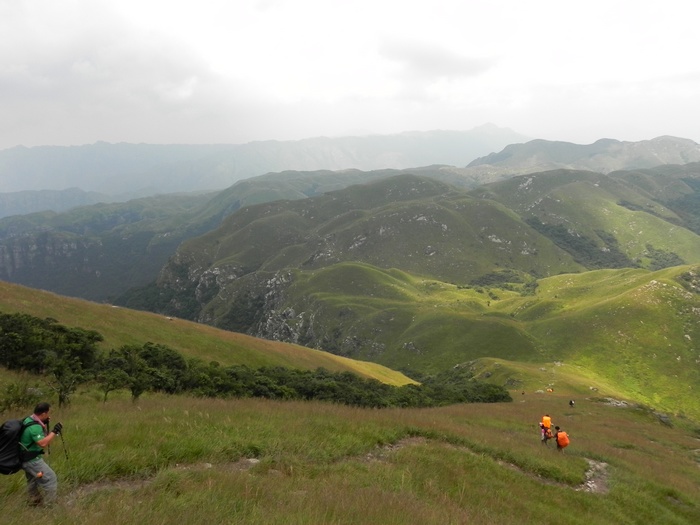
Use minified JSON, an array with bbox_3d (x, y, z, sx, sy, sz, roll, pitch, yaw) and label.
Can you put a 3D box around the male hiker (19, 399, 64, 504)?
[{"bbox_3d":[-4.319,2.735,7.409,0.620,1.650,0.580,-12,18,-43],"label":"male hiker"}]

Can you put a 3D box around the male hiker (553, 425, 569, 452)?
[{"bbox_3d":[10.297,8.647,25.600,0.600,1.620,0.600,-2,13,-8],"label":"male hiker"}]

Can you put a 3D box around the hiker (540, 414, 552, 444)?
[{"bbox_3d":[9.642,8.244,25.800,0.600,1.700,0.520,2,13,10],"label":"hiker"}]

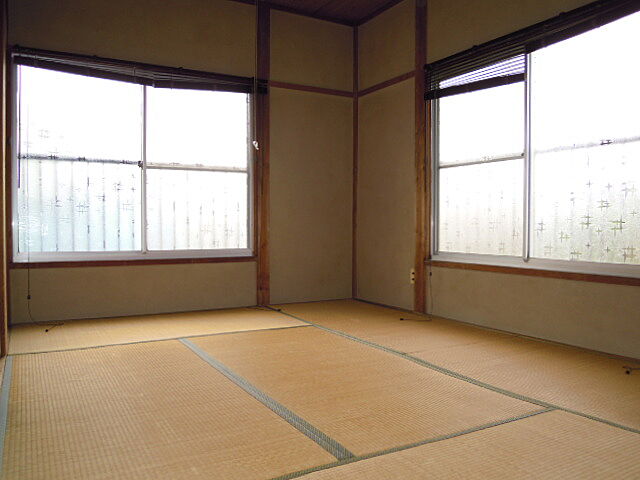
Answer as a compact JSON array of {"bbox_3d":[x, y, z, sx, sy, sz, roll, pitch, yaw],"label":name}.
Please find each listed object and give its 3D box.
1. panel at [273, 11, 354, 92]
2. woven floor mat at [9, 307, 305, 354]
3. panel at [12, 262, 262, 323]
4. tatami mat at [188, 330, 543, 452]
[{"bbox_3d":[-0.062,-1.575,4.381,0.805,0.570,0.050,-1,2,-29],"label":"panel"},{"bbox_3d":[-1.010,0.583,3.384,1.765,0.050,0.885,-1,2,-29],"label":"woven floor mat"},{"bbox_3d":[-1.259,0.364,3.773,1.710,0.354,0.050,-1,2,-29],"label":"panel"},{"bbox_3d":[0.025,0.618,2.444,0.885,0.050,1.770,-1,2,-29],"label":"tatami mat"}]

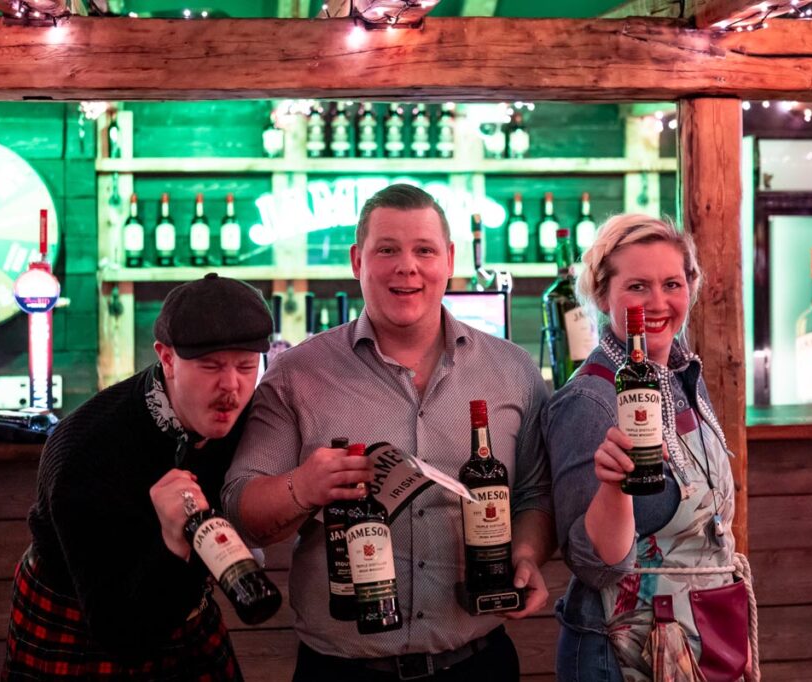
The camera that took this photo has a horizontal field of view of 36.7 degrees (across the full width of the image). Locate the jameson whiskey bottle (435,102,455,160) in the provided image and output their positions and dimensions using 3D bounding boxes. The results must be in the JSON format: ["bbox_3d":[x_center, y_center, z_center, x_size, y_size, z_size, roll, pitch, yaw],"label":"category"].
[{"bbox_3d":[0.164,-0.898,5.084,0.077,0.290,0.077,-1,1,-6],"label":"jameson whiskey bottle"}]

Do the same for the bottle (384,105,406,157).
[{"bbox_3d":[-0.049,-0.894,5.058,0.077,0.290,0.077,-1,1,-6],"label":"bottle"}]

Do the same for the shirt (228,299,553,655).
[{"bbox_3d":[-0.034,0.241,2.130,0.560,0.590,0.340,-1,1,-3],"label":"shirt"}]

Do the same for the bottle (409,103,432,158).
[{"bbox_3d":[0.059,-0.896,5.071,0.077,0.290,0.077,-1,1,-6],"label":"bottle"}]

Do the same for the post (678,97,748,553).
[{"bbox_3d":[0.798,0.382,3.173,0.126,2.000,0.126,-1,1,-6],"label":"post"}]

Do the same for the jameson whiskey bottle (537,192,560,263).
[{"bbox_3d":[0.597,-0.470,5.085,0.076,0.293,0.076,0,1,-5],"label":"jameson whiskey bottle"}]

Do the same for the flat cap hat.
[{"bbox_3d":[-0.334,-0.046,2.120,0.200,0.125,0.255,-1,16,-22],"label":"flat cap hat"}]

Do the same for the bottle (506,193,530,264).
[{"bbox_3d":[0.467,-0.468,5.070,0.076,0.293,0.076,0,1,-5],"label":"bottle"}]

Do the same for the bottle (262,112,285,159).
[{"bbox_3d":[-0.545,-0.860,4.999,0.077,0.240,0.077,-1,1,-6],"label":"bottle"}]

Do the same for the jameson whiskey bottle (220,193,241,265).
[{"bbox_3d":[-0.708,-0.448,4.939,0.076,0.293,0.076,0,1,-7],"label":"jameson whiskey bottle"}]

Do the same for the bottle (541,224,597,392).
[{"bbox_3d":[0.437,-0.054,3.200,0.143,0.480,0.143,-6,-1,-37],"label":"bottle"}]

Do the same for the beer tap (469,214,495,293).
[{"bbox_3d":[0.213,-0.241,3.400,0.095,0.235,0.050,0,1,35],"label":"beer tap"}]

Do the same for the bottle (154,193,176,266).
[{"bbox_3d":[-0.966,-0.444,4.910,0.076,0.293,0.076,0,1,-7],"label":"bottle"}]

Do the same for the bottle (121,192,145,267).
[{"bbox_3d":[-1.098,-0.447,4.928,0.077,0.297,0.077,-1,1,-6],"label":"bottle"}]

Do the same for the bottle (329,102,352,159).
[{"bbox_3d":[-0.265,-0.879,4.988,0.076,0.293,0.076,0,1,-5],"label":"bottle"}]

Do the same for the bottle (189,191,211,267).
[{"bbox_3d":[-0.838,-0.449,4.958,0.077,0.297,0.077,-1,1,-6],"label":"bottle"}]

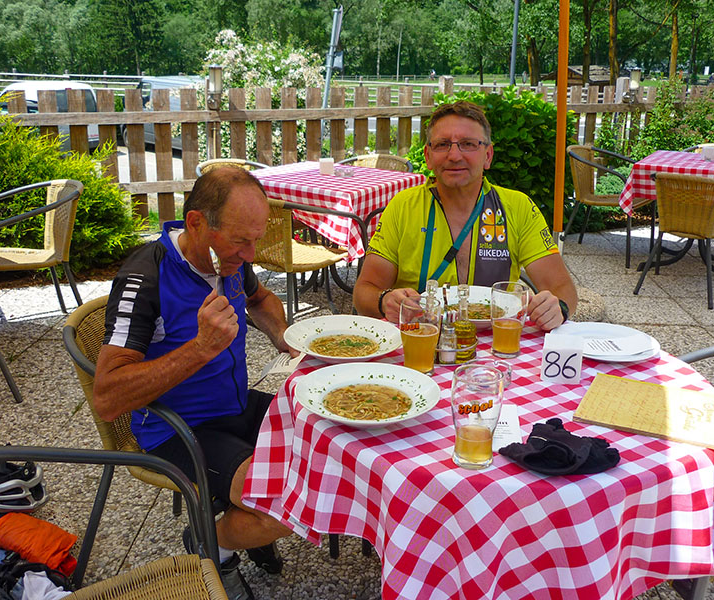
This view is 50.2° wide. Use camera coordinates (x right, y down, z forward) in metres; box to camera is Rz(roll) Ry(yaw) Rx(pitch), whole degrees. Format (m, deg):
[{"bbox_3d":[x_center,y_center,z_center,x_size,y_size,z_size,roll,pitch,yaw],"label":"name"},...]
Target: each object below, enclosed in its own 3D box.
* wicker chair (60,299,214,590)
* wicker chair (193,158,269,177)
[{"bbox_3d":[-0.413,0.413,1.999,0.600,0.755,0.560,10,19,29],"label":"wicker chair"},{"bbox_3d":[-0.632,-0.450,4.685,0.570,0.750,0.550,15,23,39],"label":"wicker chair"}]

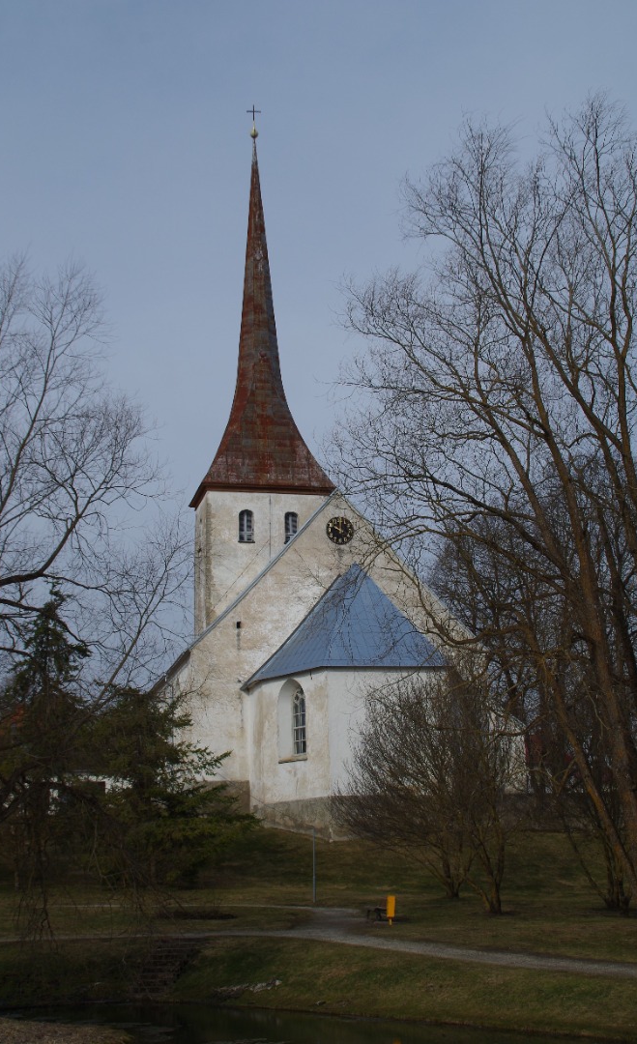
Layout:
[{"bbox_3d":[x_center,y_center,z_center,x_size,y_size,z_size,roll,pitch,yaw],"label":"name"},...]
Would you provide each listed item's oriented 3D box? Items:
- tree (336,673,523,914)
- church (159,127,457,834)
[{"bbox_3d":[4.529,10.897,57.566,7.412,9.469,6.800,-1,-14,0],"label":"tree"},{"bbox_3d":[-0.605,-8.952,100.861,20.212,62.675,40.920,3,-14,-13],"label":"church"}]

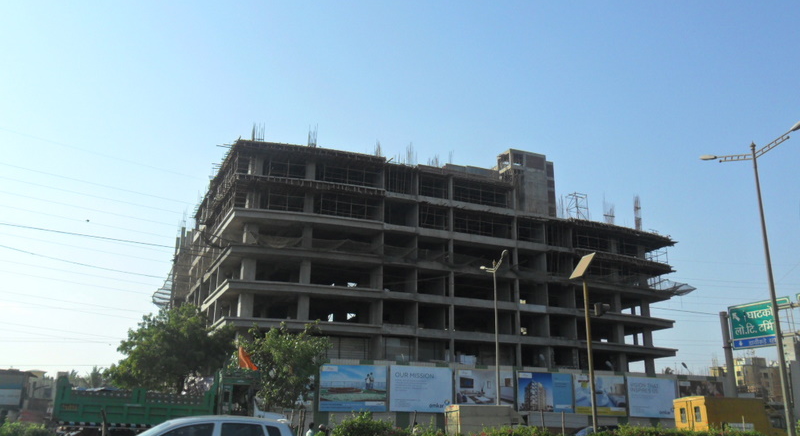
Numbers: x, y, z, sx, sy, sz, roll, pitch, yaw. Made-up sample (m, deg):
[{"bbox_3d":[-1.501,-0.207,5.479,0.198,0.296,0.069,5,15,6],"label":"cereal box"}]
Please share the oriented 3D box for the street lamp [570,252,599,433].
[{"bbox_3d":[5.182,4.020,21.151,0.550,6.250,0.550,10,-19,-30],"label":"street lamp"}]

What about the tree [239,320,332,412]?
[{"bbox_3d":[-5.187,7.817,33.137,4.100,6.330,4.100,6,-17,-16],"label":"tree"}]

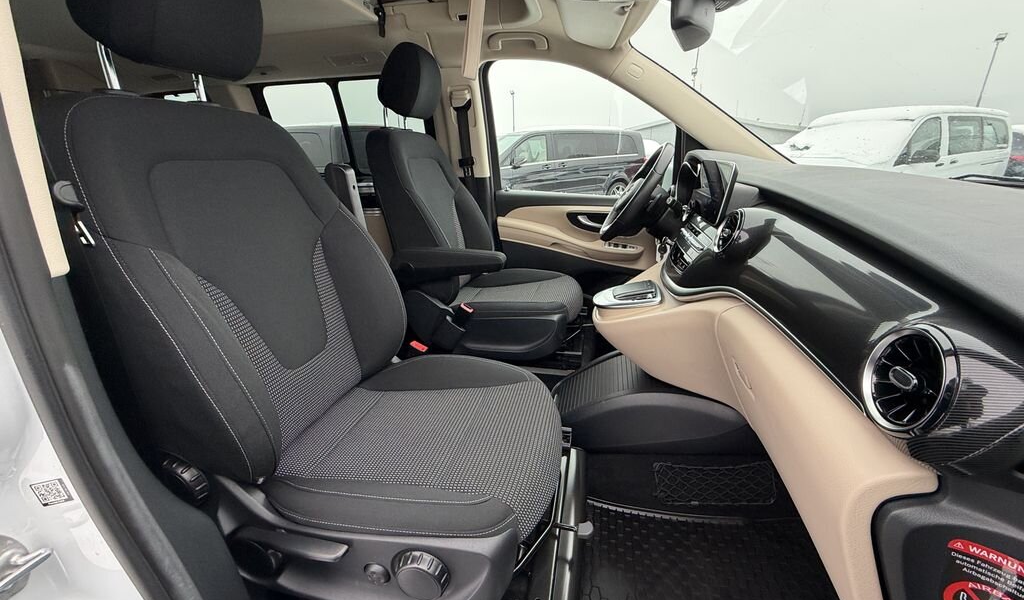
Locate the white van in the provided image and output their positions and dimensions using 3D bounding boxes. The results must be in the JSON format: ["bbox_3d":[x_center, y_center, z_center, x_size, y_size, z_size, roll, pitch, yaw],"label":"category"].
[{"bbox_3d":[5.811,-2.134,6.801,4.950,1.920,1.930,-10,20,-23],"label":"white van"}]

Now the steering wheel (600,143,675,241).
[{"bbox_3d":[0.443,-0.355,1.430,0.100,0.380,0.380,34,22,-1],"label":"steering wheel"}]

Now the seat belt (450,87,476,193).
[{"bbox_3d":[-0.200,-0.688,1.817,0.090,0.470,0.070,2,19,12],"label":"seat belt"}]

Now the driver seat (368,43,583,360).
[{"bbox_3d":[-0.097,-0.377,1.529,0.740,1.050,0.590,2,19,12],"label":"driver seat"}]

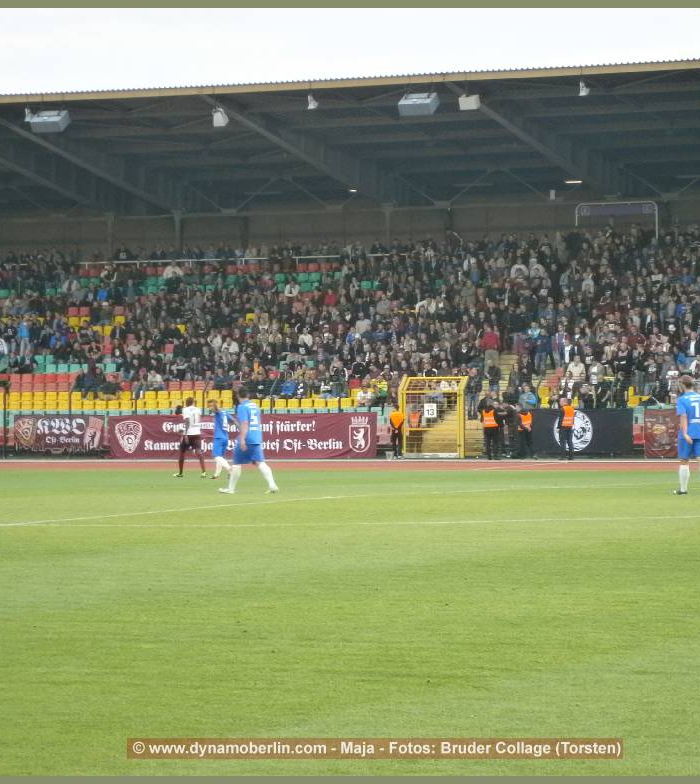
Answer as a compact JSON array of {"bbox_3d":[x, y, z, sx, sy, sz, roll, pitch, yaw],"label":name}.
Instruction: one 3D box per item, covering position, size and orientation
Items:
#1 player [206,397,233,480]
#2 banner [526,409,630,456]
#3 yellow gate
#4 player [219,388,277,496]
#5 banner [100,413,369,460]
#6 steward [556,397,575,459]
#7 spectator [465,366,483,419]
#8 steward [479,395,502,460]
[{"bbox_3d":[-2.741,0.999,70.572,0.500,1.698,0.460,-1,0,30],"label":"player"},{"bbox_3d":[6.771,1.197,99.005,3.368,1.369,0.050,0,0,24],"label":"banner"},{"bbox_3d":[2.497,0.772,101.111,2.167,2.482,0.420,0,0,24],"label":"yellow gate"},{"bbox_3d":[-1.647,0.783,54.200,0.850,1.728,0.550,-1,0,38],"label":"player"},{"bbox_3d":[-3.338,1.358,101.941,9.092,1.342,0.060,0,0,24],"label":"banner"},{"bbox_3d":[6.278,1.076,96.790,0.480,1.817,0.360,0,0,-27],"label":"steward"},{"bbox_3d":[3.851,0.061,104.026,0.500,1.660,0.380,0,0,0],"label":"spectator"},{"bbox_3d":[4.088,1.087,97.751,0.540,1.823,0.380,0,0,9],"label":"steward"}]

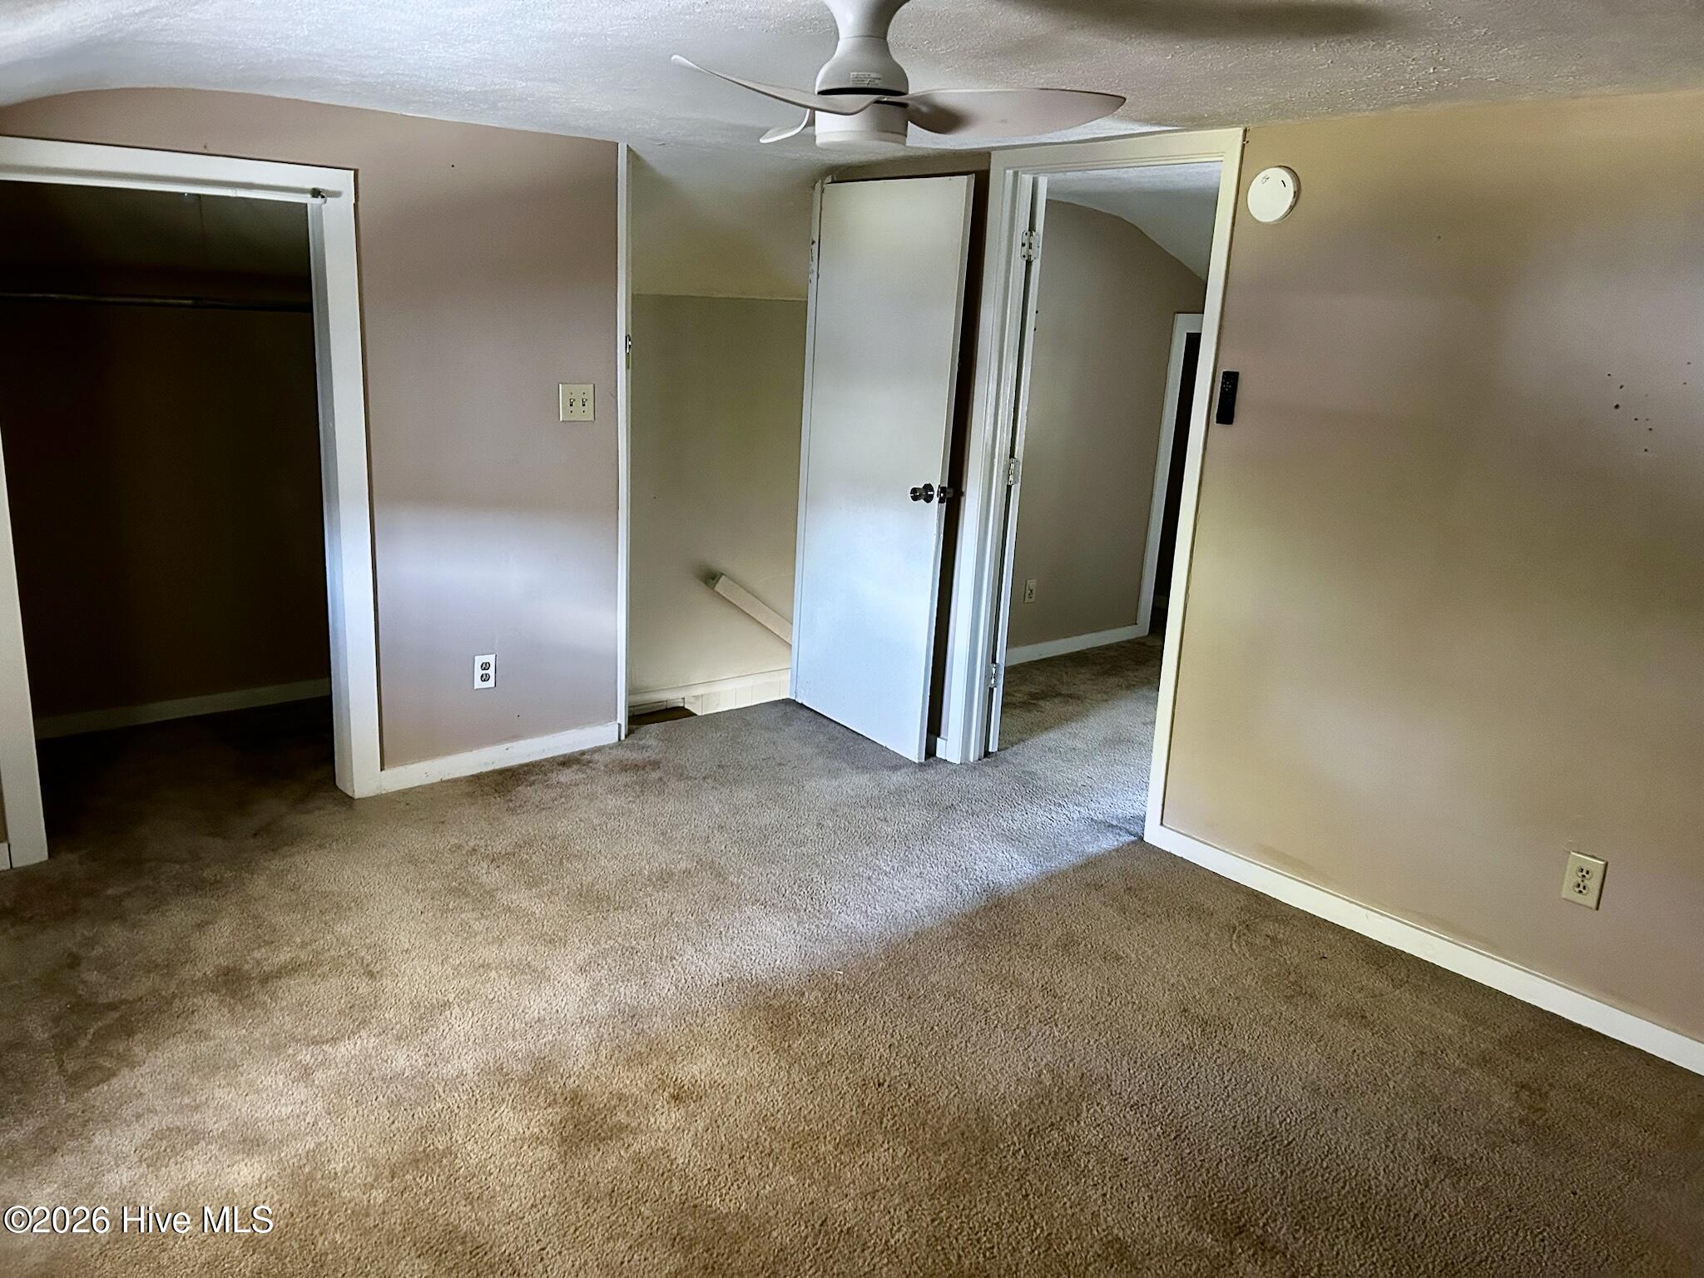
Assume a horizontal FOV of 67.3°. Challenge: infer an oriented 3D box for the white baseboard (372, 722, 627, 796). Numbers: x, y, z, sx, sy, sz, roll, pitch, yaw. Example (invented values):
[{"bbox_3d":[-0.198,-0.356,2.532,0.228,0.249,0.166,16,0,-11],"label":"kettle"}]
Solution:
[{"bbox_3d":[-1.125,0.379,4.163,0.835,0.084,0.016,-9,19,-39],"label":"white baseboard"}]

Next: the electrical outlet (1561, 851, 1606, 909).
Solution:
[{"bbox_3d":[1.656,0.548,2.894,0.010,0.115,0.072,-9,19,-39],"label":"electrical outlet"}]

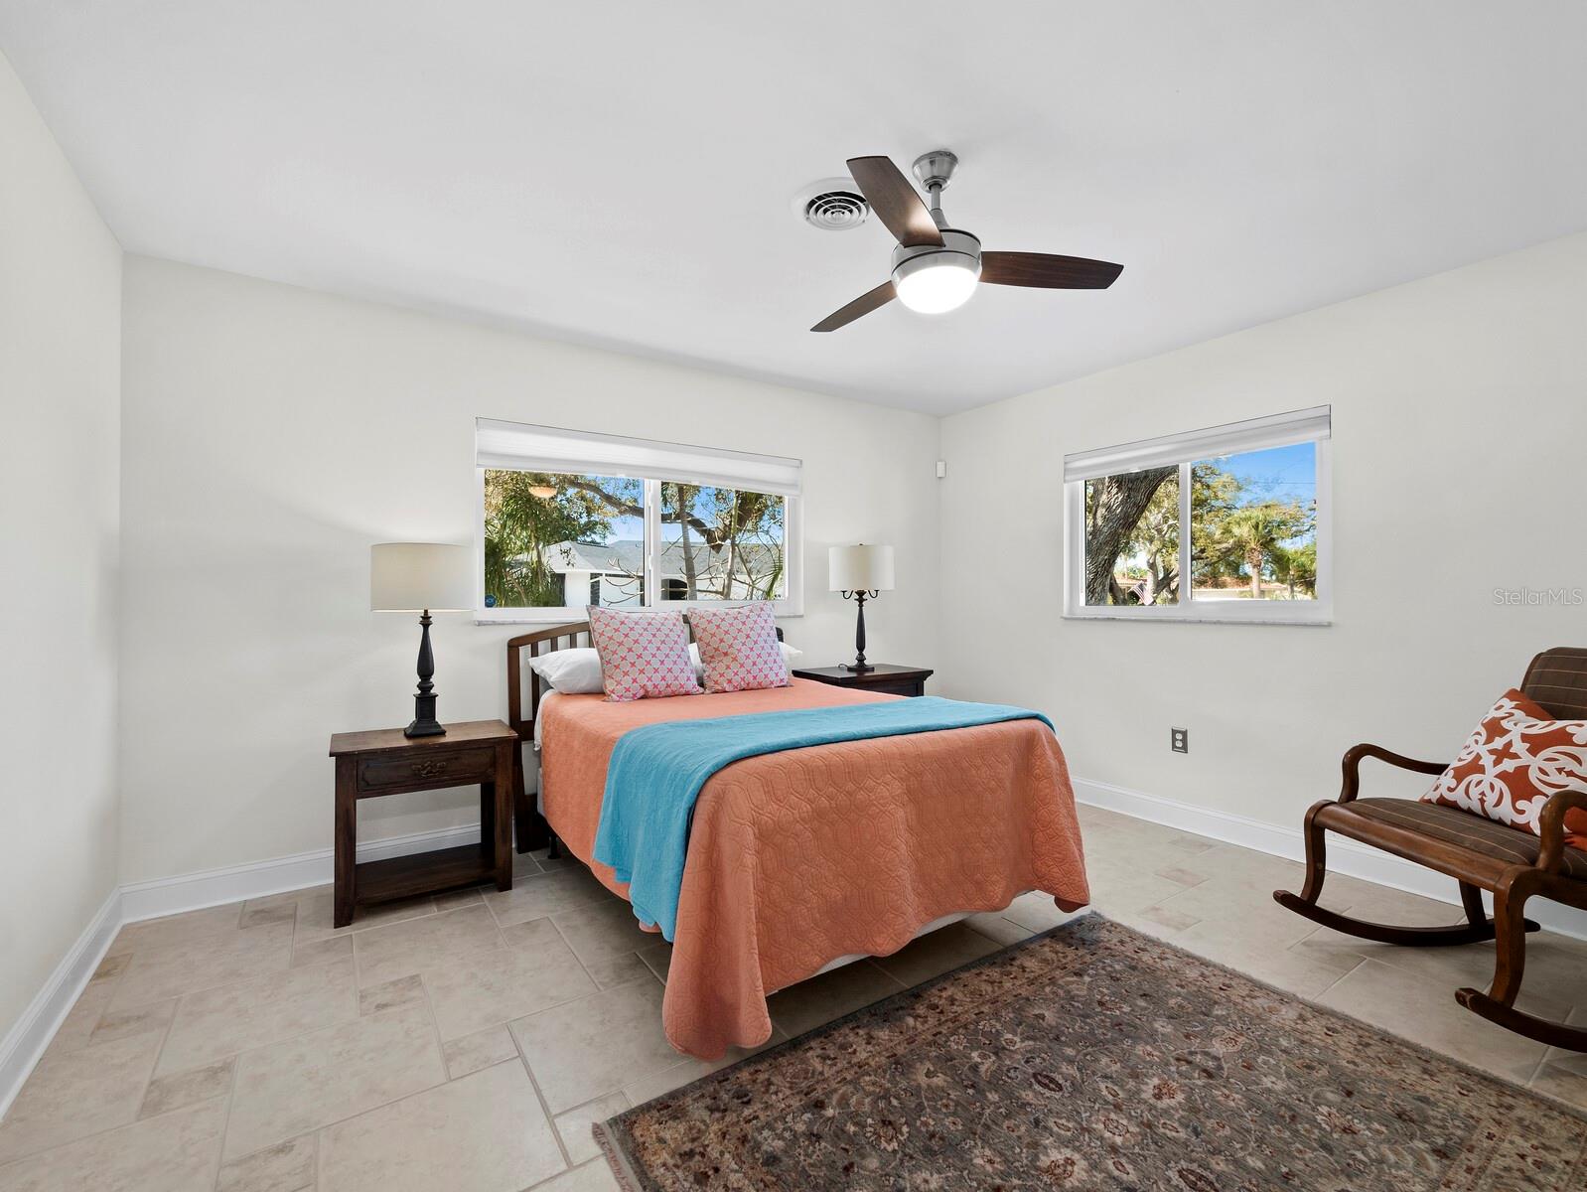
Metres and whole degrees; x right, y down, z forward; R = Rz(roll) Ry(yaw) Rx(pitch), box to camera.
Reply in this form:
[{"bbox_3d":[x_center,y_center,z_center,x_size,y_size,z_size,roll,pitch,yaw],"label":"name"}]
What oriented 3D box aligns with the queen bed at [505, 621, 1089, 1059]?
[{"bbox_3d":[-0.146,0.659,2.699,1.562,1.099,2.016,0,0,-33],"label":"queen bed"}]

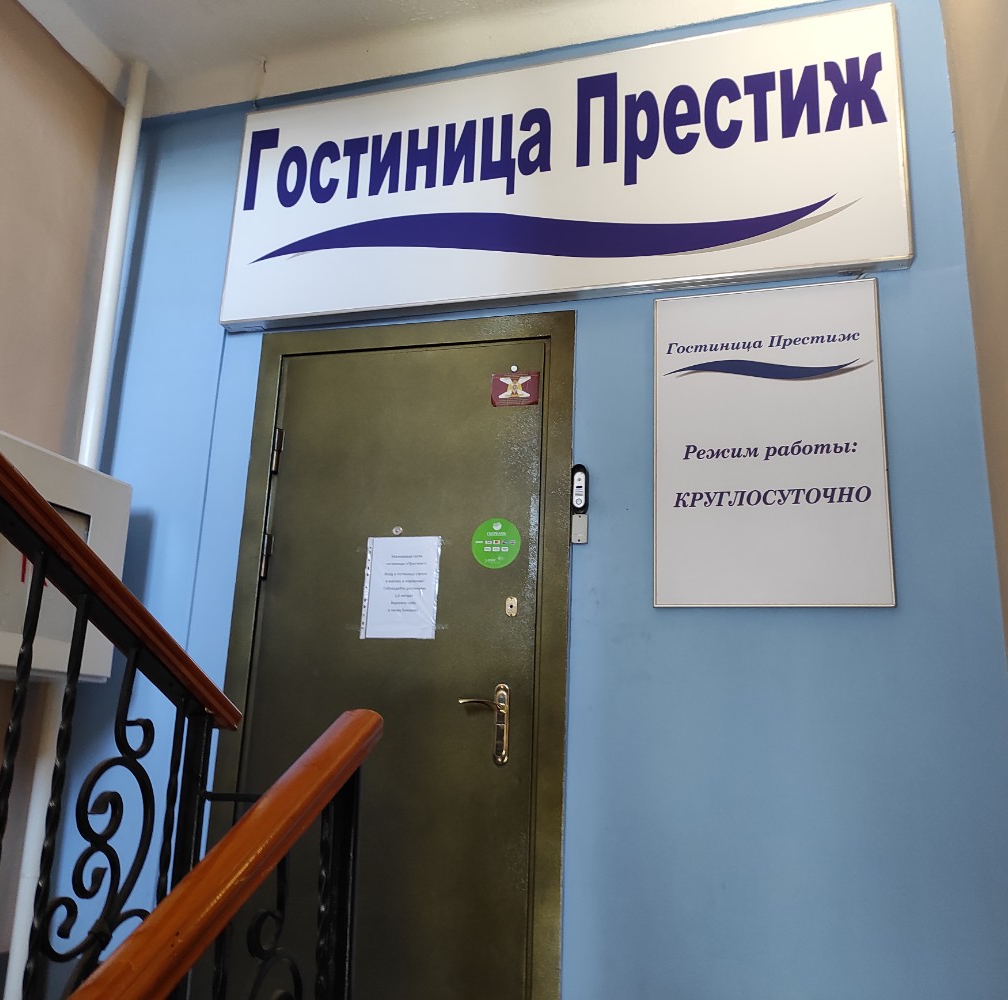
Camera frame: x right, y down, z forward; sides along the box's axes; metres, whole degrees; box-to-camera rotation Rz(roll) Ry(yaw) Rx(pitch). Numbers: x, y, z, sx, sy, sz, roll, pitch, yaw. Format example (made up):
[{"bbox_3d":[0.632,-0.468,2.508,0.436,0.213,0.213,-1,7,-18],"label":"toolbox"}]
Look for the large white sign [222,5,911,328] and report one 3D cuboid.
[{"bbox_3d":[0.101,-1.002,3.023,2.127,0.816,0.064,-2,-16,17],"label":"large white sign"}]

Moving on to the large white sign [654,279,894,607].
[{"bbox_3d":[0.713,-0.156,2.615,0.604,0.902,0.022,-2,-16,17],"label":"large white sign"}]

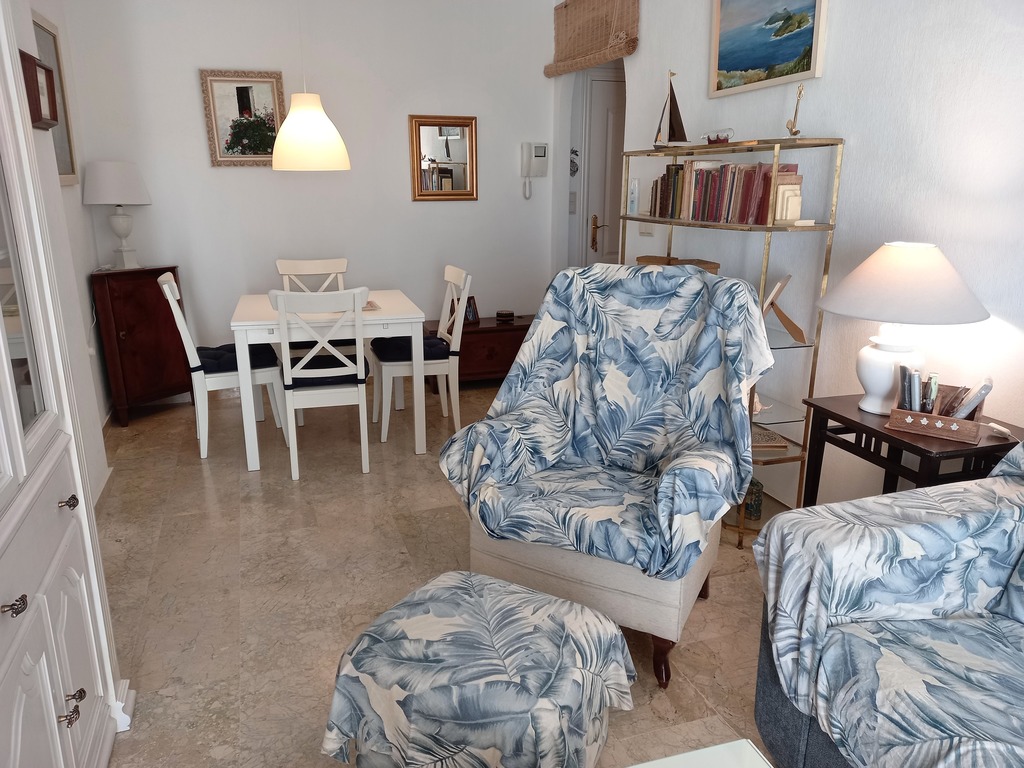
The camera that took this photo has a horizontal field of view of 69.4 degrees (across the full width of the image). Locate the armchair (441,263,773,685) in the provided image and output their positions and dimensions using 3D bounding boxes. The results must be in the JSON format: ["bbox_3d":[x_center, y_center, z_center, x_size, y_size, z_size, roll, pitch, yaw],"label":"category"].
[{"bbox_3d":[0.306,0.191,2.391,0.870,1.070,0.830,8,16,27],"label":"armchair"}]

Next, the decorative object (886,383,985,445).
[{"bbox_3d":[1.260,0.081,2.192,0.238,0.125,0.125,12,19,38],"label":"decorative object"}]

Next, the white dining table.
[{"bbox_3d":[-0.985,-0.066,4.044,0.900,0.740,0.885,-4,16,-15],"label":"white dining table"}]

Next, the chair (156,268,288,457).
[{"bbox_3d":[-1.500,-0.115,3.882,0.530,0.910,0.430,-6,16,-22],"label":"chair"}]

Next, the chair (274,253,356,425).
[{"bbox_3d":[-1.175,-0.270,4.471,0.430,0.910,0.520,-4,16,-15],"label":"chair"}]

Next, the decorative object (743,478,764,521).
[{"bbox_3d":[0.924,0.457,2.876,0.100,0.143,0.100,5,15,18],"label":"decorative object"}]

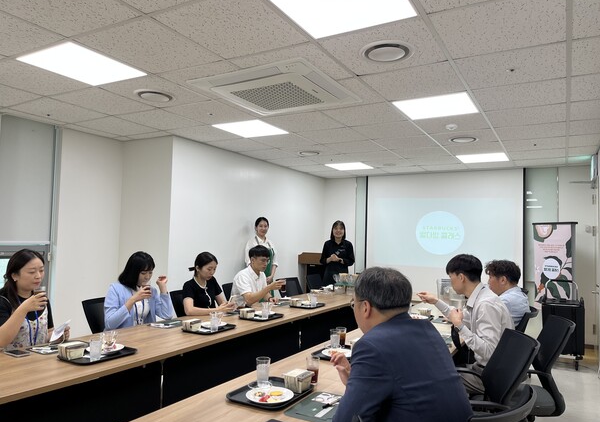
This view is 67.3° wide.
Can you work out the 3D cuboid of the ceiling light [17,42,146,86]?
[{"bbox_3d":[-1.384,-0.938,2.890,0.570,0.050,0.570,-1,-4,30],"label":"ceiling light"}]

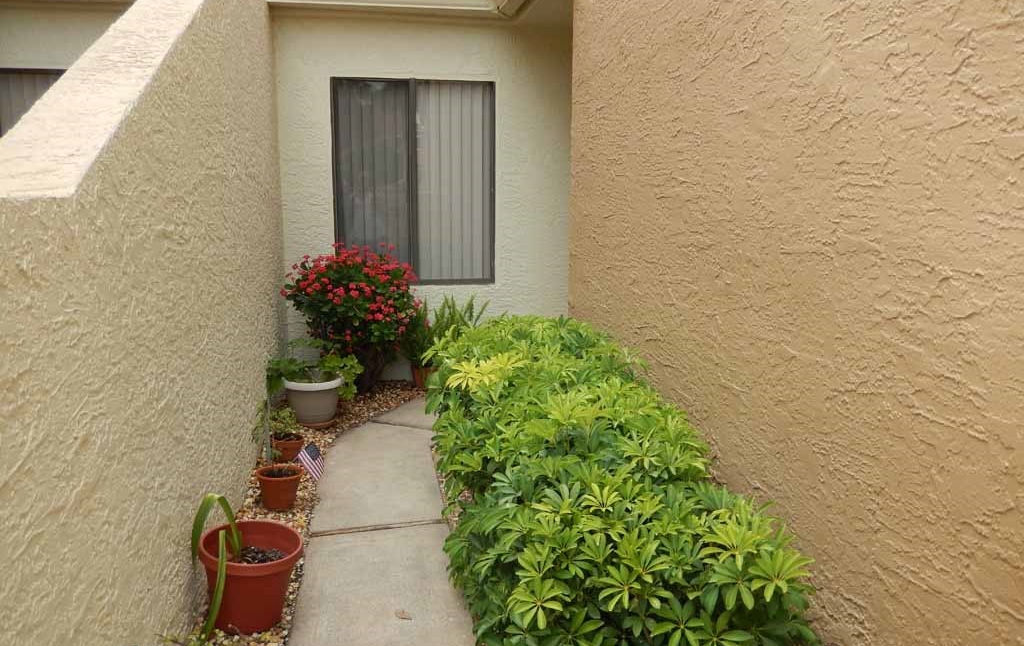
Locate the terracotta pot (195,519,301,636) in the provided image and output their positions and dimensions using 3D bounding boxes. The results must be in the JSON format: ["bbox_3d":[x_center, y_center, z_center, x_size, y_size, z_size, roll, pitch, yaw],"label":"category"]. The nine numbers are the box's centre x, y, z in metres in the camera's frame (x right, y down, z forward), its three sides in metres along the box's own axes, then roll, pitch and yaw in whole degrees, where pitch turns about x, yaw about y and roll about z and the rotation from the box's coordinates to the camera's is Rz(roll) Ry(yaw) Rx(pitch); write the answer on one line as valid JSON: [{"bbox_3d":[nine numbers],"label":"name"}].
[{"bbox_3d":[-0.856,0.846,2.446,0.318,0.262,0.318,-1,9,-10],"label":"terracotta pot"}]

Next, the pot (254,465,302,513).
[{"bbox_3d":[-1.057,0.752,3.371,0.208,0.157,0.208,-1,9,-10],"label":"pot"}]

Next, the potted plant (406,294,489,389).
[{"bbox_3d":[-0.503,0.151,5.465,0.600,0.700,0.500,-1,9,-10],"label":"potted plant"}]

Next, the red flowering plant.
[{"bbox_3d":[-1.145,0.020,5.186,0.920,1.040,0.820,-1,9,-10],"label":"red flowering plant"}]

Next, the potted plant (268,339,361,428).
[{"bbox_3d":[-1.230,0.373,4.681,0.570,0.500,0.500,-1,9,-10],"label":"potted plant"}]

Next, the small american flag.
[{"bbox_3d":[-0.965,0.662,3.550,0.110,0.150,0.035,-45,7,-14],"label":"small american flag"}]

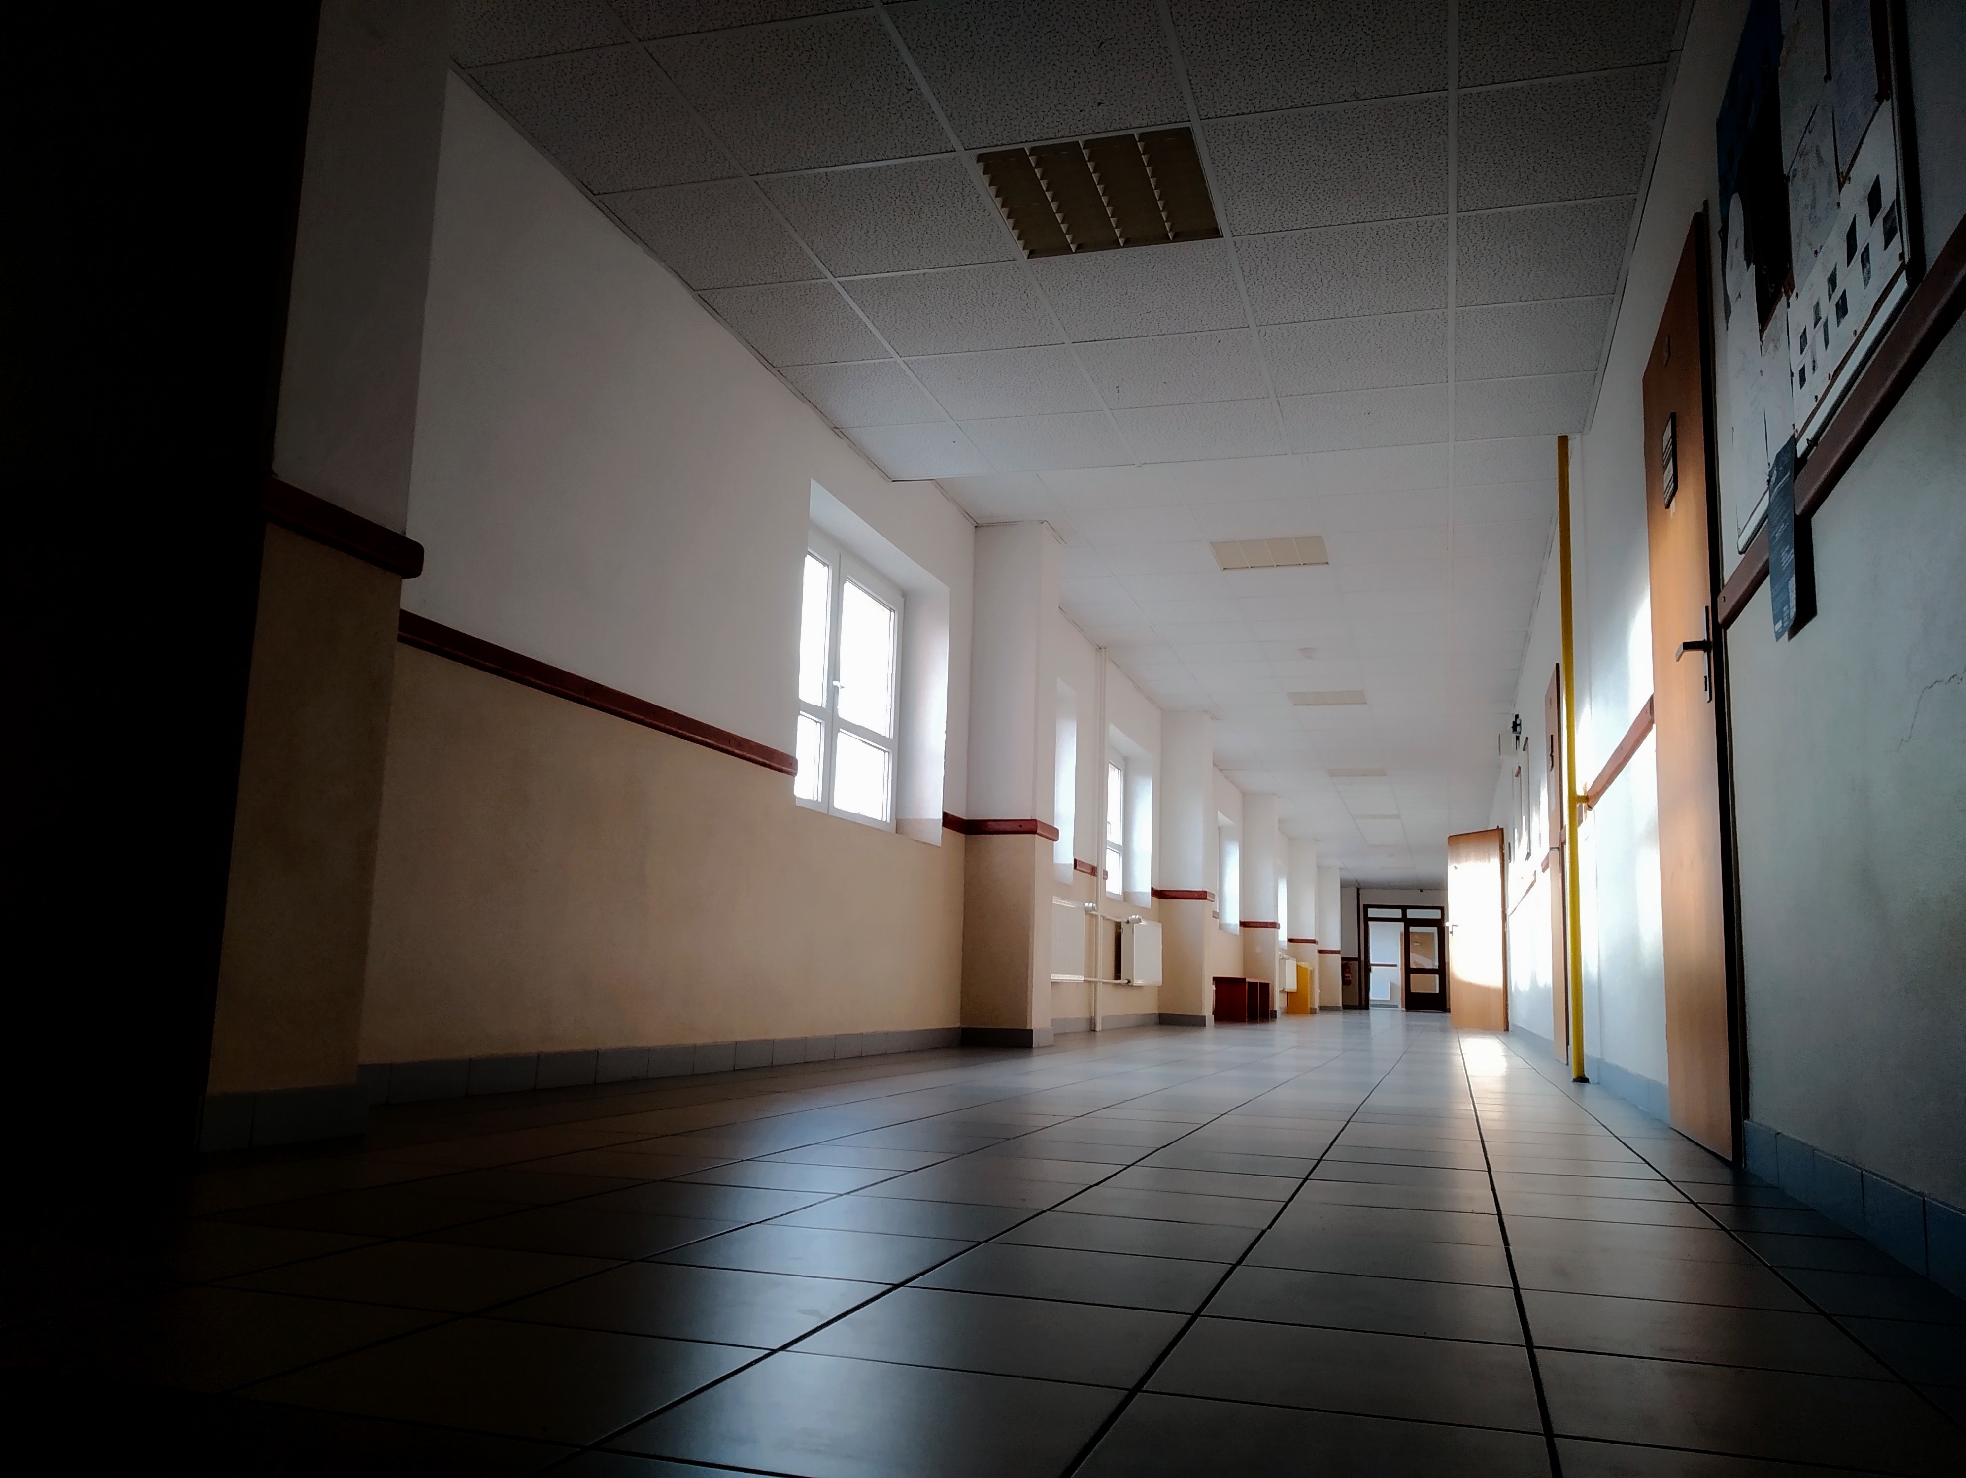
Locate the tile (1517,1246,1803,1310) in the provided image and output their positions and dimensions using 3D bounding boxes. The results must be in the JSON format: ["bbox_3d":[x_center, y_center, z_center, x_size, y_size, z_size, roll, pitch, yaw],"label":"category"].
[{"bbox_3d":[0.764,0.623,1.697,0.298,0.010,0.295,-1,-10,17],"label":"tile"}]

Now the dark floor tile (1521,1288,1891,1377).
[{"bbox_3d":[0.667,0.564,1.399,0.293,0.010,0.285,-1,-10,17],"label":"dark floor tile"}]

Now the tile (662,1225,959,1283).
[{"bbox_3d":[-0.185,0.589,1.686,0.298,0.010,0.295,-1,-10,17],"label":"tile"}]

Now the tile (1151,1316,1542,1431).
[{"bbox_3d":[0.300,0.523,1.218,0.293,0.010,0.285,-1,-10,17],"label":"tile"}]

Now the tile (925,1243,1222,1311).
[{"bbox_3d":[0.102,0.576,1.575,0.293,0.010,0.285,-1,-10,17],"label":"tile"}]

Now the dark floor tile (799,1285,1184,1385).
[{"bbox_3d":[0.017,0.534,1.321,0.298,0.010,0.295,-1,-10,17],"label":"dark floor tile"}]

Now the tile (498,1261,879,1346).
[{"bbox_3d":[-0.270,0.542,1.416,0.298,0.010,0.293,-1,-10,17],"label":"tile"}]

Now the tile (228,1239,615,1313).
[{"bbox_3d":[-0.558,0.544,1.498,0.298,0.010,0.295,-1,-10,17],"label":"tile"}]

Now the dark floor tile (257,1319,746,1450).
[{"bbox_3d":[-0.355,0.494,1.143,0.298,0.010,0.293,-1,-10,17],"label":"dark floor tile"}]

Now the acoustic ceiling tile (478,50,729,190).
[{"bbox_3d":[-0.960,-1.602,3.885,0.460,0.016,0.600,-1,-10,17],"label":"acoustic ceiling tile"}]

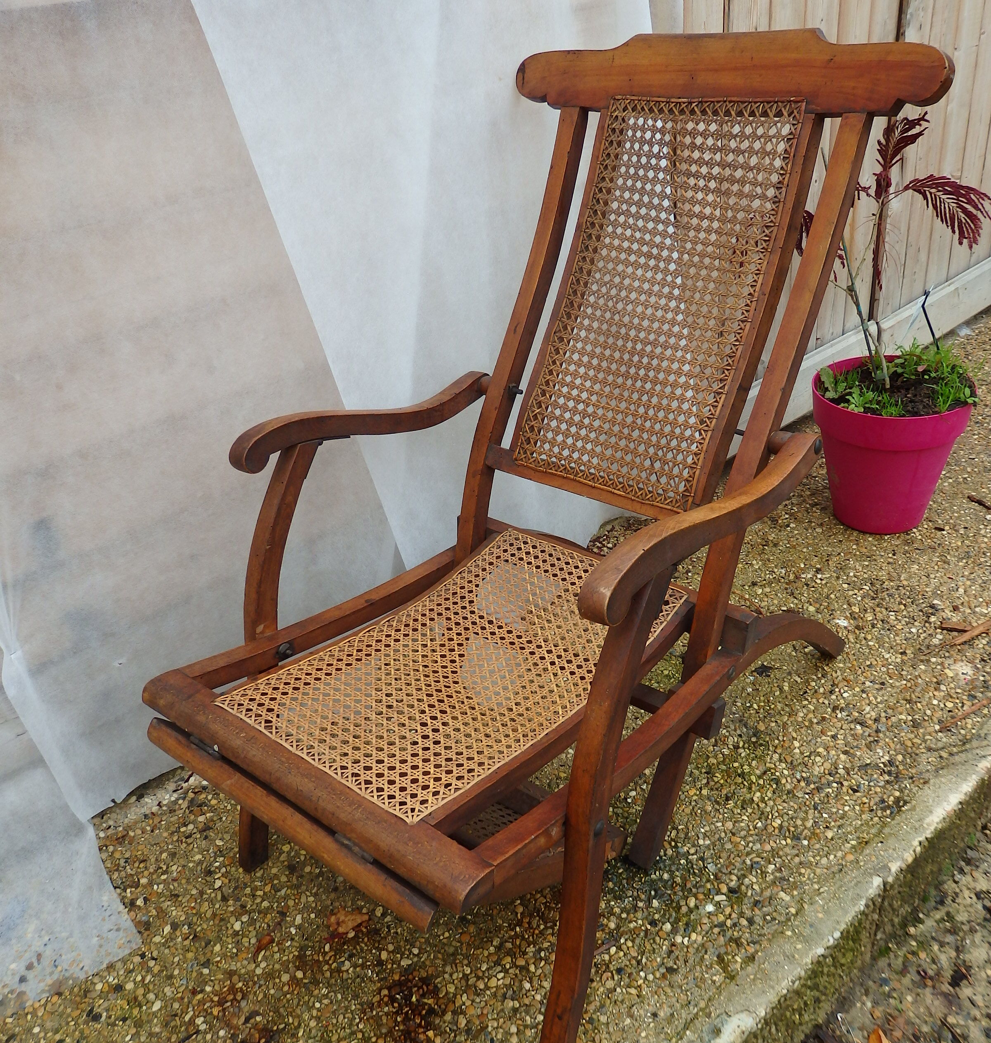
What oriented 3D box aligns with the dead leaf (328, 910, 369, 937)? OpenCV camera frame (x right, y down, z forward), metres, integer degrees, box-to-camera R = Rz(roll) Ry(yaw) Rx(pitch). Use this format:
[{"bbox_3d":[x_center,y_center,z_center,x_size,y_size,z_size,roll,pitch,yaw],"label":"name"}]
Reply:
[{"bbox_3d":[-0.193,0.517,1.233,0.054,0.010,0.034,5,32,18],"label":"dead leaf"}]

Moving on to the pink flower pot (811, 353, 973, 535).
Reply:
[{"bbox_3d":[0.784,-0.143,1.914,0.298,0.282,0.298,-4,30,2],"label":"pink flower pot"}]

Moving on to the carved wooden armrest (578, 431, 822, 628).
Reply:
[{"bbox_3d":[0.227,-0.011,0.964,0.038,0.072,0.450,20,32,36],"label":"carved wooden armrest"}]

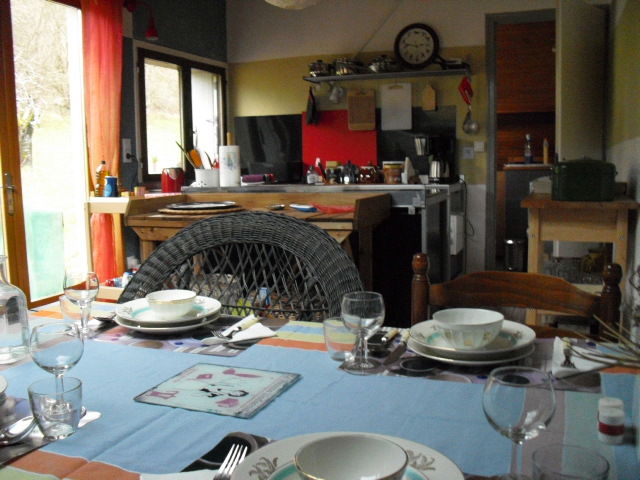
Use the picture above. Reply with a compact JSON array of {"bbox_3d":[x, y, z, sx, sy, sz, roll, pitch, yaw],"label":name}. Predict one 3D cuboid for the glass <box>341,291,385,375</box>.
[{"bbox_3d":[0.075,0.165,1.180,0.078,0.132,0.078,-1,7,0],"label":"glass"}]

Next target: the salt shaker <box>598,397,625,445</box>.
[{"bbox_3d":[0.396,0.244,0.902,0.032,0.057,0.032,-1,7,0],"label":"salt shaker"}]

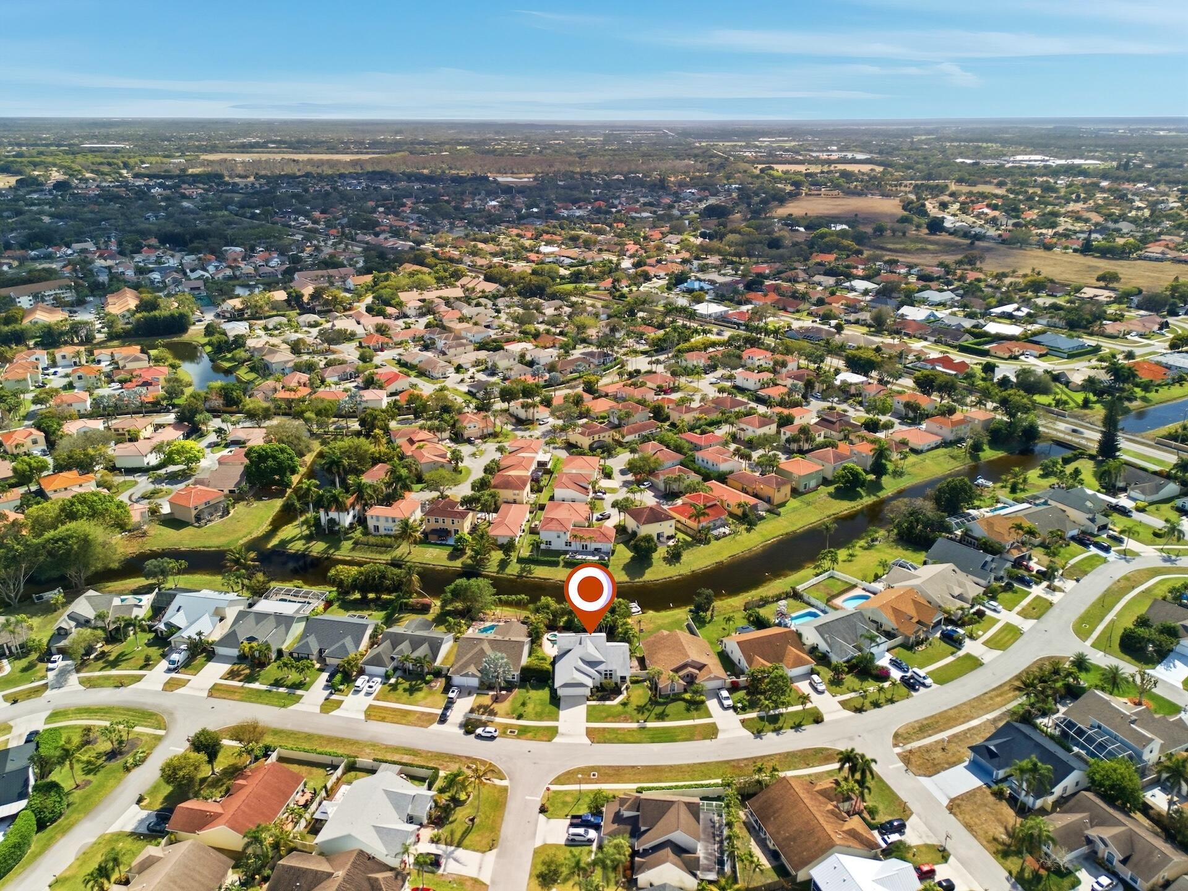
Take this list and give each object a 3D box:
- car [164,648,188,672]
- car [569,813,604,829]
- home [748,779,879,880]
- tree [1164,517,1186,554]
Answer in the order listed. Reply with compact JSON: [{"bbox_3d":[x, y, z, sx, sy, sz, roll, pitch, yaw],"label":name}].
[{"bbox_3d":[-93.570,47.950,186.080,2.100,2.600,5.500,3,22,6],"label":"car"},{"bbox_3d":[-1.350,65.440,143.360,5.750,1.880,2.000,0,22,0],"label":"car"},{"bbox_3d":[36.161,62.699,136.742,15.800,5.900,15.420,-7,23,-17],"label":"home"},{"bbox_3d":[158.643,25.470,227.129,6.200,7.800,6.200,0,22,0],"label":"tree"}]

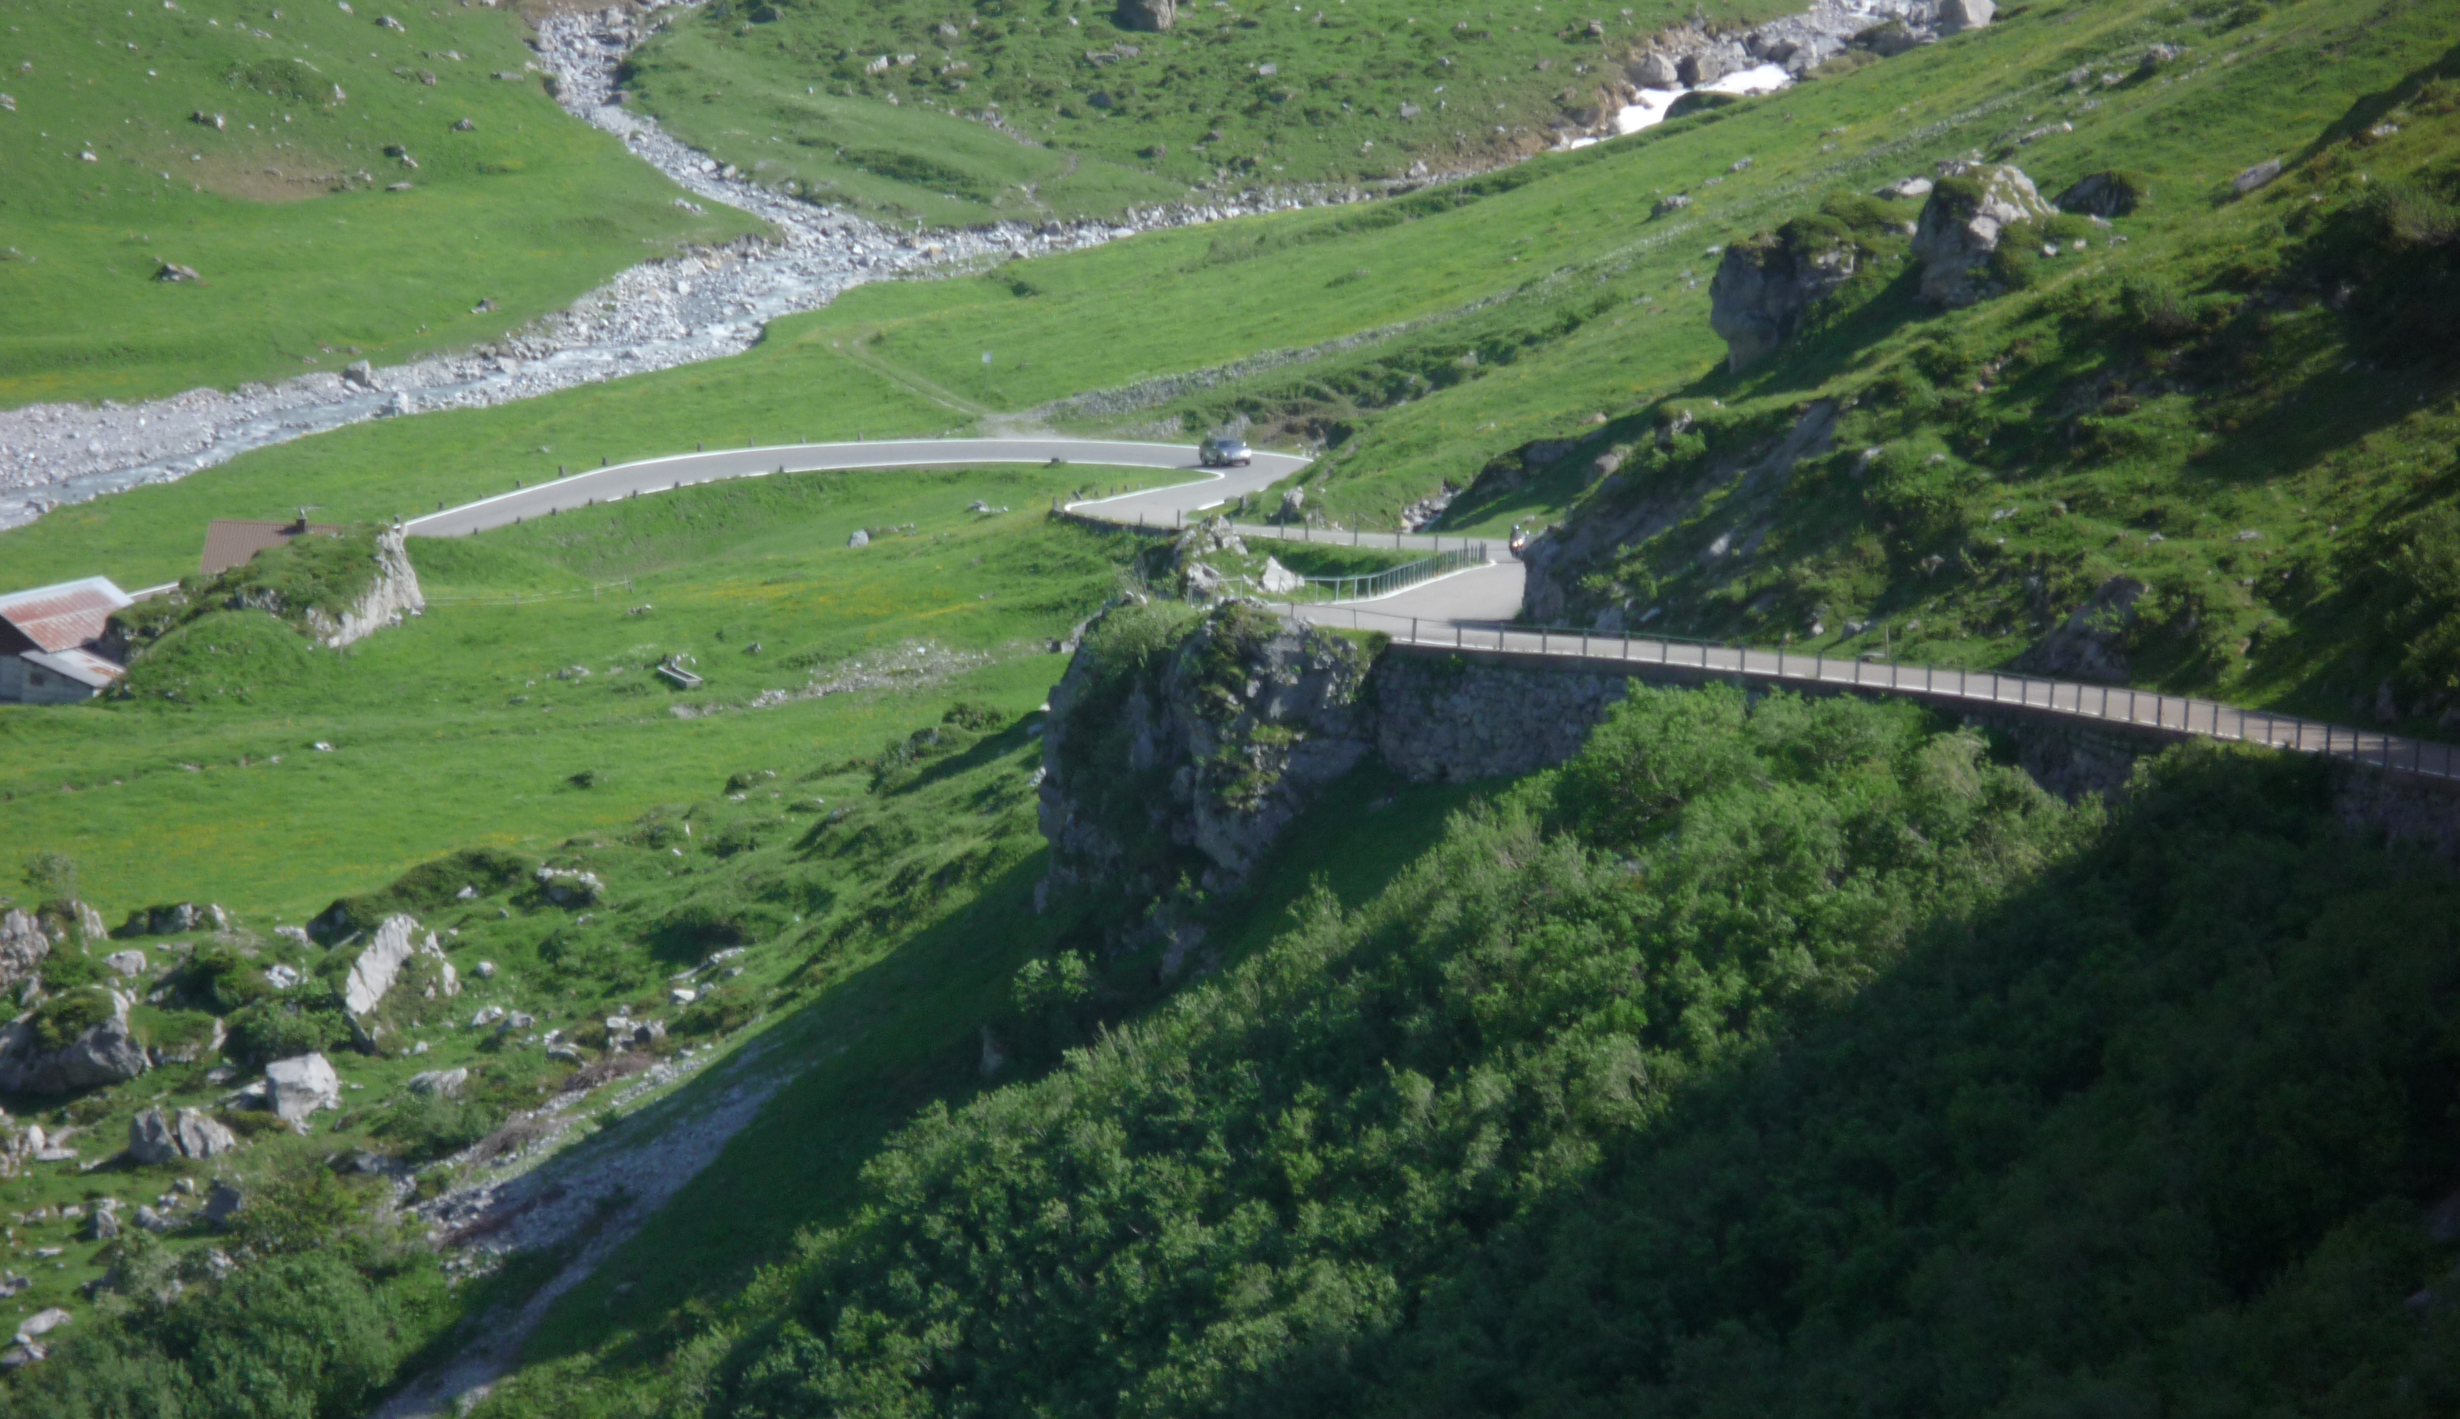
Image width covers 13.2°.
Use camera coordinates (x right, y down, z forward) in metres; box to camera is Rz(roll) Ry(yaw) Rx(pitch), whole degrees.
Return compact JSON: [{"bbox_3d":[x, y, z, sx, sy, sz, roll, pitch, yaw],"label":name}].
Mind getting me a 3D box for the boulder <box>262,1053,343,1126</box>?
[{"bbox_3d":[-39.713,16.231,457.000,3.340,2.830,3.000,3,9,-5],"label":"boulder"}]

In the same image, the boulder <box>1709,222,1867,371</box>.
[{"bbox_3d":[26.606,-19.691,508.000,7.440,6.550,6.300,4,9,3],"label":"boulder"}]

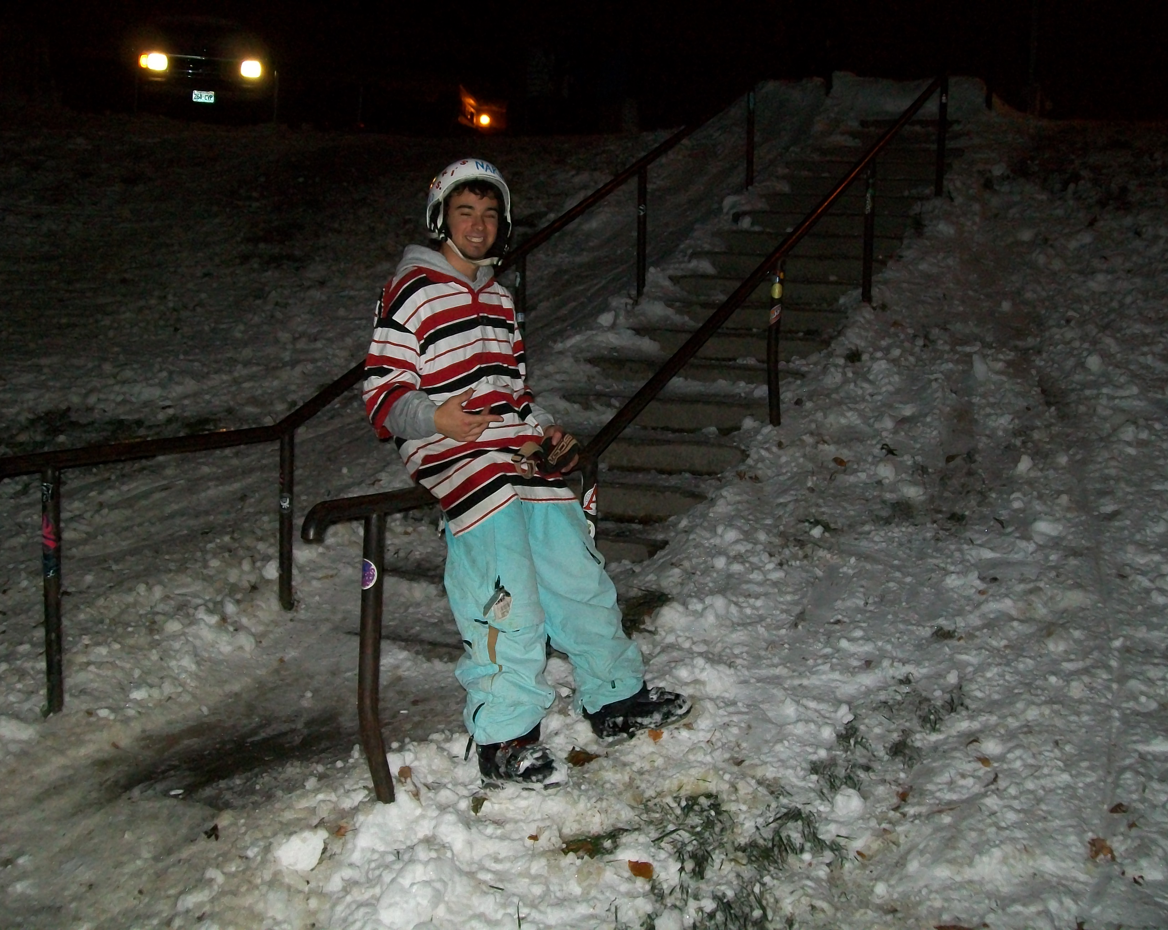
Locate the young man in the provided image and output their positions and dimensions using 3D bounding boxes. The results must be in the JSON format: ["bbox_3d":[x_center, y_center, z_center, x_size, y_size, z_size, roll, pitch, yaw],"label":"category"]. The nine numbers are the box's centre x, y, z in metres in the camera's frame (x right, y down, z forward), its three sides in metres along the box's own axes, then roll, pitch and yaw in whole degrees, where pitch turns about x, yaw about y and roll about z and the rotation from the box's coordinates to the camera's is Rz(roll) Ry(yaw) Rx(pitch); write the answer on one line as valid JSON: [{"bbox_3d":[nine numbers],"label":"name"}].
[{"bbox_3d":[-0.170,0.010,3.660,0.720,1.720,0.580,-5,10,-42],"label":"young man"}]

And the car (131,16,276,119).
[{"bbox_3d":[-6.027,-5.712,20.010,1.820,1.750,4.600,-1,8,-19],"label":"car"}]

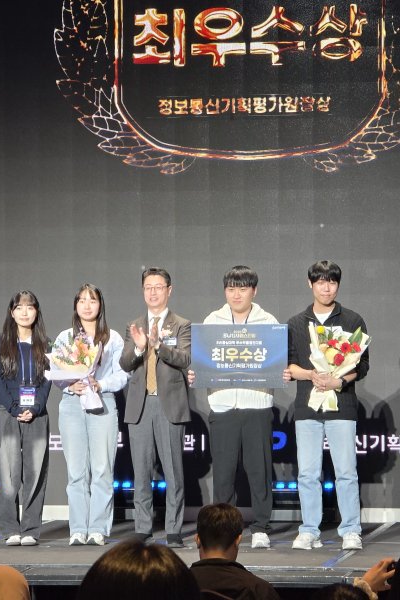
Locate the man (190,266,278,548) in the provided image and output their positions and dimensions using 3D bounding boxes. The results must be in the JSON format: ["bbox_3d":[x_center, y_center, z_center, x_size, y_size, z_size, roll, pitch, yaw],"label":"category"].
[{"bbox_3d":[0.231,0.664,16.612,0.580,1.749,0.370,0,-1,9],"label":"man"}]

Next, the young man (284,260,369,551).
[{"bbox_3d":[0.782,0.646,16.380,0.520,1.774,0.370,0,-1,11],"label":"young man"}]

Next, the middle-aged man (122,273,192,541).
[{"bbox_3d":[-0.274,0.668,16.593,0.440,1.743,0.370,0,-1,11],"label":"middle-aged man"}]

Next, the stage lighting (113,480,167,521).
[{"bbox_3d":[-0.438,1.432,18.889,0.500,0.283,0.170,0,-1,10],"label":"stage lighting"}]

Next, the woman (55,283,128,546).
[{"bbox_3d":[-0.694,0.719,16.793,0.460,1.650,0.340,0,-1,2],"label":"woman"}]

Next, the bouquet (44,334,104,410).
[{"bbox_3d":[-0.783,0.443,16.593,0.320,0.460,0.240,-19,16,3],"label":"bouquet"}]

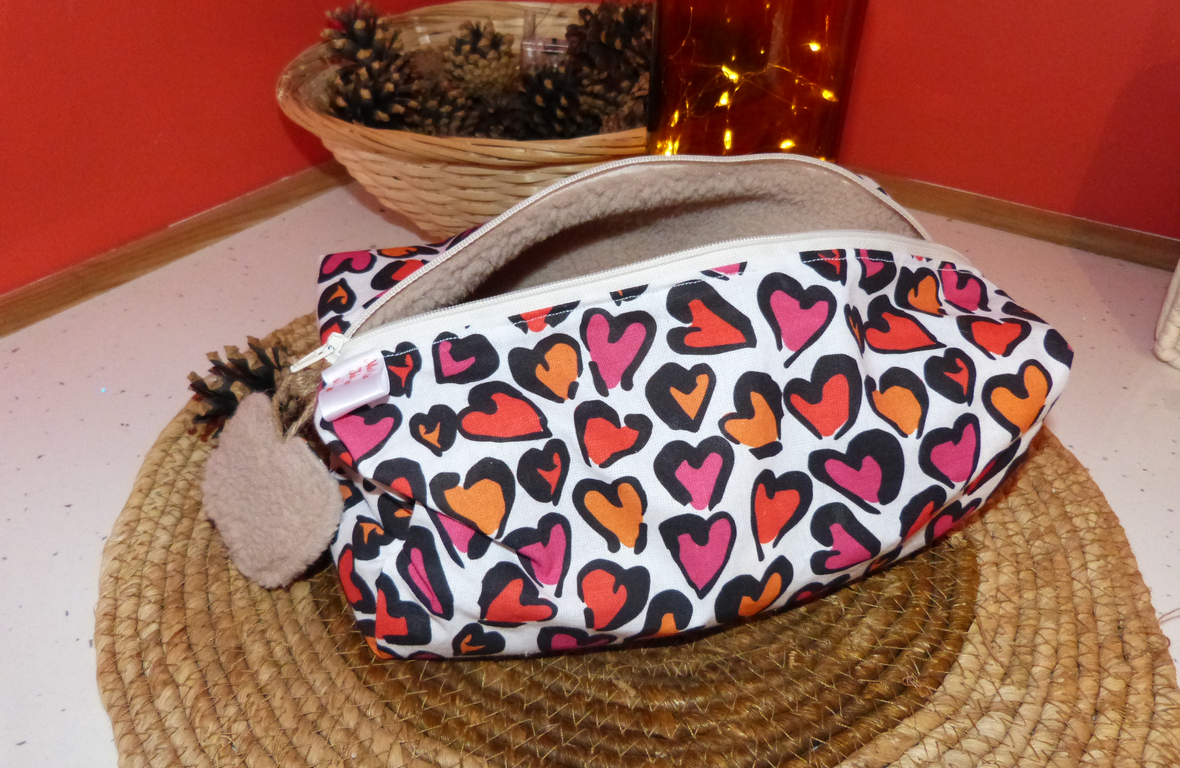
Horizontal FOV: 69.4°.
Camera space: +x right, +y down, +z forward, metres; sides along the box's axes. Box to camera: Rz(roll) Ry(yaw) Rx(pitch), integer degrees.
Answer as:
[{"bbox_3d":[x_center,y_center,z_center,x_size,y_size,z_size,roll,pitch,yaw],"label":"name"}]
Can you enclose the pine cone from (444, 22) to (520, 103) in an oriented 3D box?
[{"bbox_3d":[-0.065,-0.195,0.513,0.043,0.044,0.043,2,37,-2],"label":"pine cone"}]

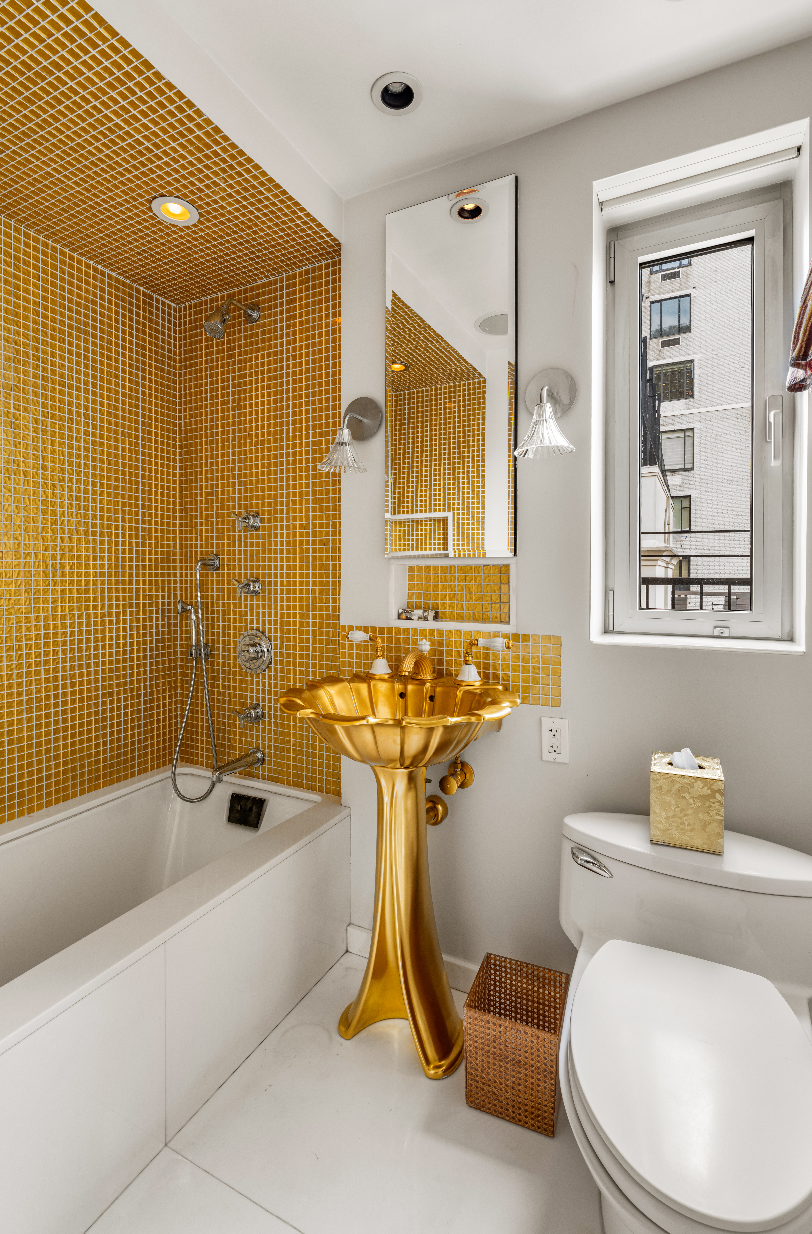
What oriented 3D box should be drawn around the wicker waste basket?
[{"bbox_3d":[0.257,0.957,1.251,0.200,0.212,0.200,1,3,25],"label":"wicker waste basket"}]

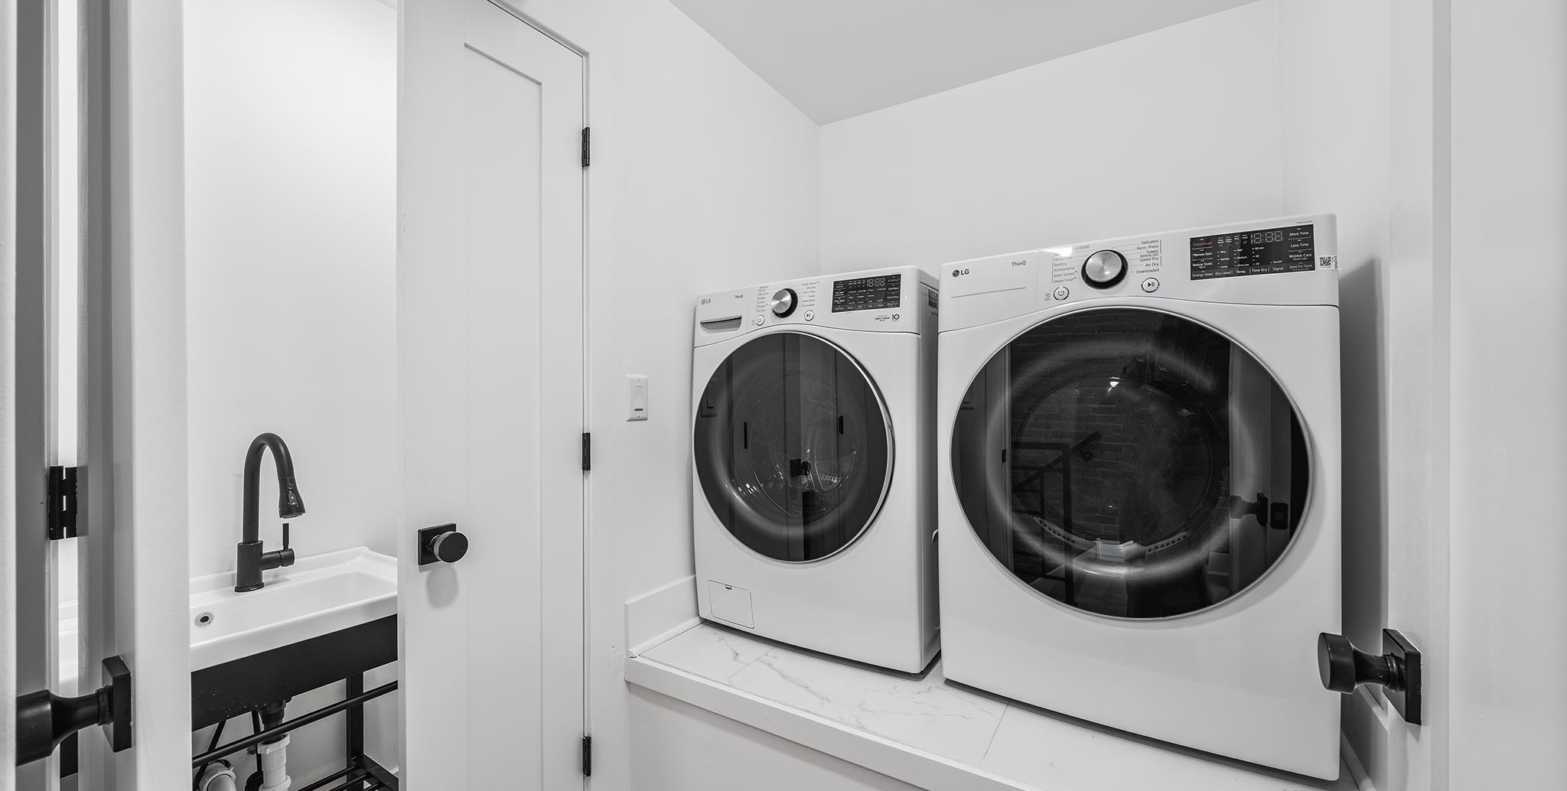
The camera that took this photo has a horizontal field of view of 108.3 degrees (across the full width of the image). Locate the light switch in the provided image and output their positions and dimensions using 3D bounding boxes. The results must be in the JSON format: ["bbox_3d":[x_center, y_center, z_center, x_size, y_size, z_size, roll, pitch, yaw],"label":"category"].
[{"bbox_3d":[-0.393,0.007,1.527,0.009,0.122,0.079,0,0,31],"label":"light switch"}]

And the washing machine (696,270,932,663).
[{"bbox_3d":[0.203,0.193,1.815,0.686,0.990,0.770,0,0,31],"label":"washing machine"}]

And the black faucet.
[{"bbox_3d":[-1.122,0.265,1.278,0.270,0.360,0.115,0,0,31],"label":"black faucet"}]

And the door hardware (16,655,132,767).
[{"bbox_3d":[-0.634,0.285,0.507,0.066,0.066,0.064,0,0,33],"label":"door hardware"}]

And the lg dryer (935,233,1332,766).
[{"bbox_3d":[0.832,0.190,1.435,0.686,0.990,0.770,0,0,31],"label":"lg dryer"}]

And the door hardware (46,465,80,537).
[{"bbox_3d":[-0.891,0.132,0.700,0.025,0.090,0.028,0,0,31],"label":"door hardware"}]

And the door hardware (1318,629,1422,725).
[{"bbox_3d":[0.589,0.276,0.573,0.063,0.066,0.066,0,0,32],"label":"door hardware"}]

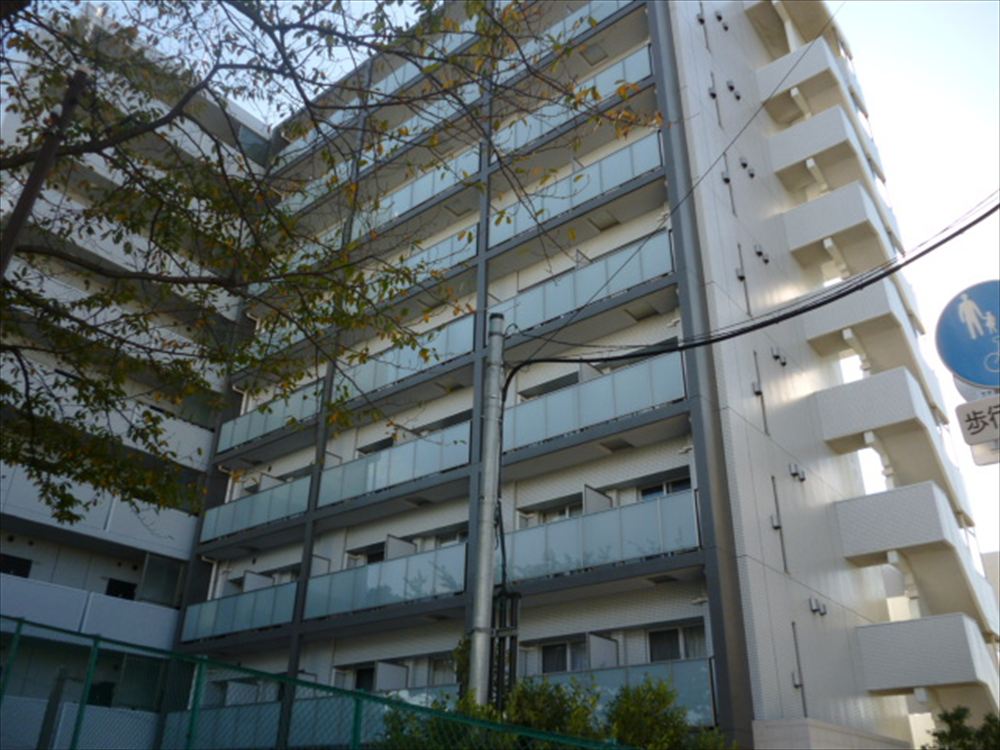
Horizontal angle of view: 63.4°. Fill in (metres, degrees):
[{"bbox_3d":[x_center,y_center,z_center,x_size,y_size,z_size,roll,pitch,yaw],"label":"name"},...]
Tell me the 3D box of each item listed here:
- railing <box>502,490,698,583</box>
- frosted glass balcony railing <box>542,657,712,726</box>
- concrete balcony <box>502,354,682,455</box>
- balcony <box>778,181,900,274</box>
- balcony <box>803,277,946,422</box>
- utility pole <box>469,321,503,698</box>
[{"bbox_3d":[1.850,3.365,15.704,4.850,1.100,0.950,-21,-35,35],"label":"railing"},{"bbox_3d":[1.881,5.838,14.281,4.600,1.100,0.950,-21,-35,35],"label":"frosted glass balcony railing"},{"bbox_3d":[1.621,0.666,16.757,4.850,1.040,0.130,-21,-35,35],"label":"concrete balcony"},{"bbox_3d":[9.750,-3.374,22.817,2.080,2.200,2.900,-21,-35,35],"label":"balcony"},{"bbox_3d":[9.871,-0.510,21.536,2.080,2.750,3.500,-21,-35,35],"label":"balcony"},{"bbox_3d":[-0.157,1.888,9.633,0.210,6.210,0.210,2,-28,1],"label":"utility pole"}]

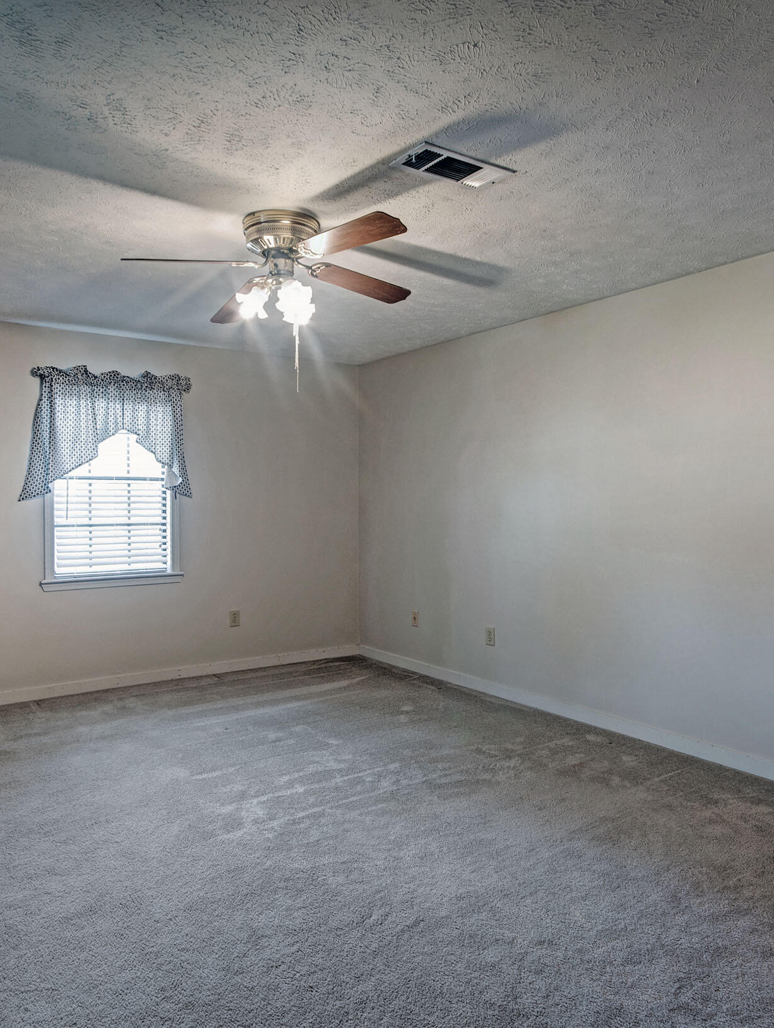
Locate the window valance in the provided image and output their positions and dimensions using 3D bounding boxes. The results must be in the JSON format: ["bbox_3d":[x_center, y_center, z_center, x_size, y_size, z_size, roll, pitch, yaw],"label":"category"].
[{"bbox_3d":[-1.886,-0.541,4.407,1.097,0.910,0.120,-1,1,-31],"label":"window valance"}]

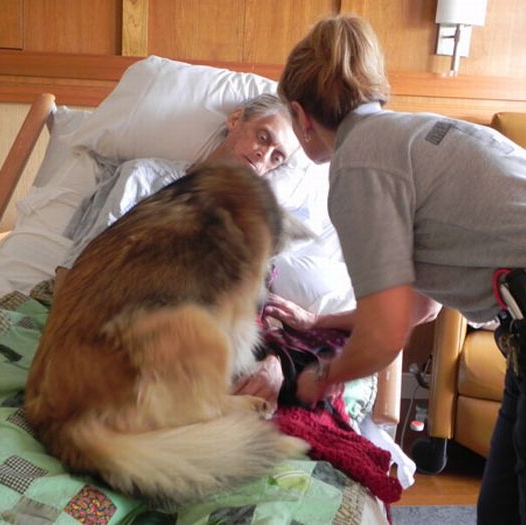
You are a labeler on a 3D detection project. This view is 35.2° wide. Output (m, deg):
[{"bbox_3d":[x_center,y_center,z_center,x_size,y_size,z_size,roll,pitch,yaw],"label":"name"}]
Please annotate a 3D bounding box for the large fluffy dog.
[{"bbox_3d":[-0.189,0.064,1.593,0.540,0.550,0.400,-4,13,-31],"label":"large fluffy dog"}]

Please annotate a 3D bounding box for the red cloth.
[{"bbox_3d":[0.138,0.347,1.614,0.280,0.120,0.170,12,14,39],"label":"red cloth"}]

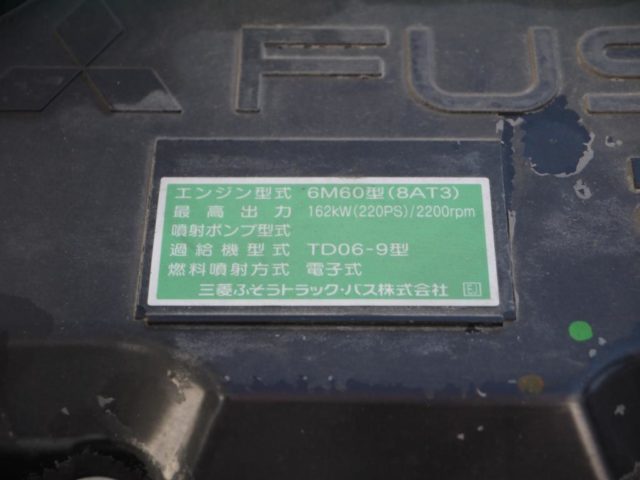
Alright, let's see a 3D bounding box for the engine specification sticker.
[{"bbox_3d":[0.002,0.000,0.526,0.115,0.002,0.055,0,51,1],"label":"engine specification sticker"}]

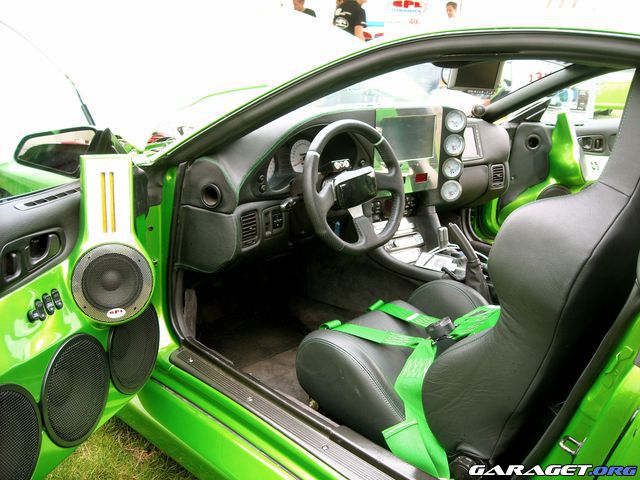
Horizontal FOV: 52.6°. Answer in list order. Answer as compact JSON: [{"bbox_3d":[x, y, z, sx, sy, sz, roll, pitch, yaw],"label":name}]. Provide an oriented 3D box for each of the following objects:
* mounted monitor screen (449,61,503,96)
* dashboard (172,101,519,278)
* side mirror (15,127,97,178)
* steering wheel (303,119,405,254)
[{"bbox_3d":[0.429,-0.456,1.808,0.170,0.110,0.030,-6,26,-22],"label":"mounted monitor screen"},{"bbox_3d":[0.130,-0.242,2.165,1.350,0.410,0.450,-14,22,-40],"label":"dashboard"},{"bbox_3d":[-0.669,-0.220,1.630,0.210,0.130,0.105,2,17,7],"label":"side mirror"},{"bbox_3d":[0.090,-0.140,1.685,0.360,0.360,0.110,-14,2,-40],"label":"steering wheel"}]

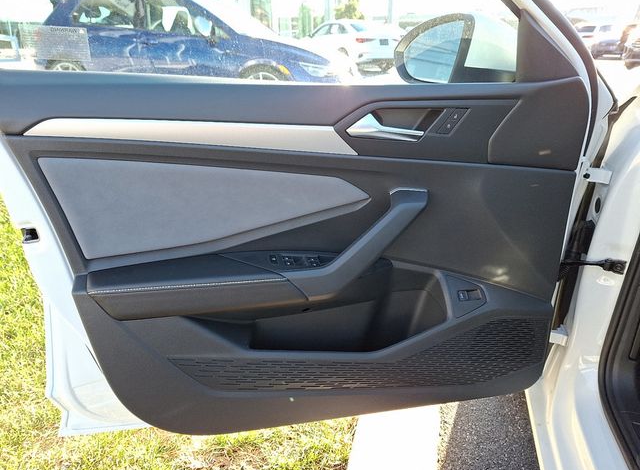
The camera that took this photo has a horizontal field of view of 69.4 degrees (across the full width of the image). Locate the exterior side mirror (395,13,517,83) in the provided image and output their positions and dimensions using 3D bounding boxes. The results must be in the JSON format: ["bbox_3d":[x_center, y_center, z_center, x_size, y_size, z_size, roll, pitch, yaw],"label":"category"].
[{"bbox_3d":[0.260,-0.355,0.895,0.125,0.133,0.200,-12,26,-25],"label":"exterior side mirror"}]

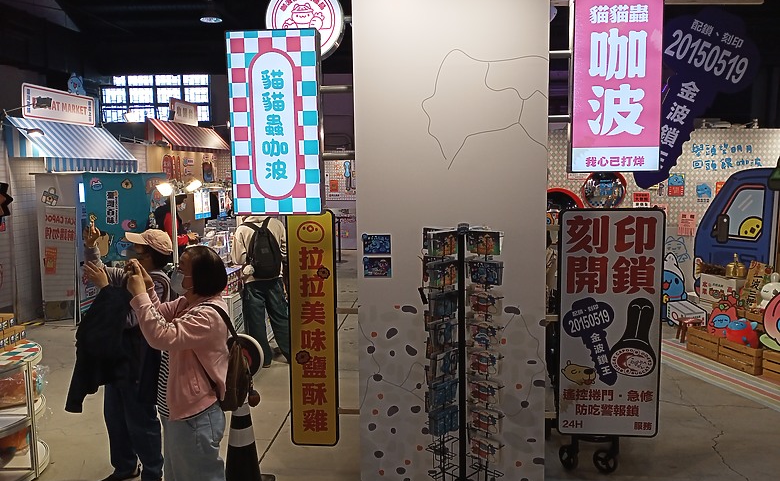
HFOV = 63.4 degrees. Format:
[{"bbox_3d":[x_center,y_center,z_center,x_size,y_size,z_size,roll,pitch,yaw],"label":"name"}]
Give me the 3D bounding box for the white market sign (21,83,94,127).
[{"bbox_3d":[-4.270,-1.748,8.200,0.060,0.400,1.480,0,6,4],"label":"white market sign"}]

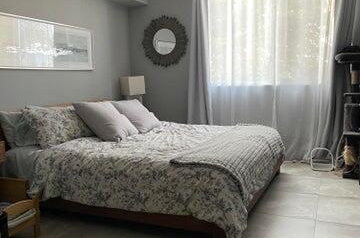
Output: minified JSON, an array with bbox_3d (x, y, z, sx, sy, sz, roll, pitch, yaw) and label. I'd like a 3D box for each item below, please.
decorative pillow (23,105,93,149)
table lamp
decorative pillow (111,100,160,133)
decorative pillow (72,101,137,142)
[{"bbox_3d":[-1.021,0.035,3.095,0.180,0.430,0.660,-36,-8,23],"label":"decorative pillow"},{"bbox_3d":[-0.633,-0.335,4.995,0.260,0.500,0.260,-6,9,-39],"label":"table lamp"},{"bbox_3d":[-0.446,-0.048,3.759,0.170,0.460,0.480,-47,-12,21],"label":"decorative pillow"},{"bbox_3d":[-0.682,0.002,3.330,0.170,0.460,0.480,-47,-12,21],"label":"decorative pillow"}]

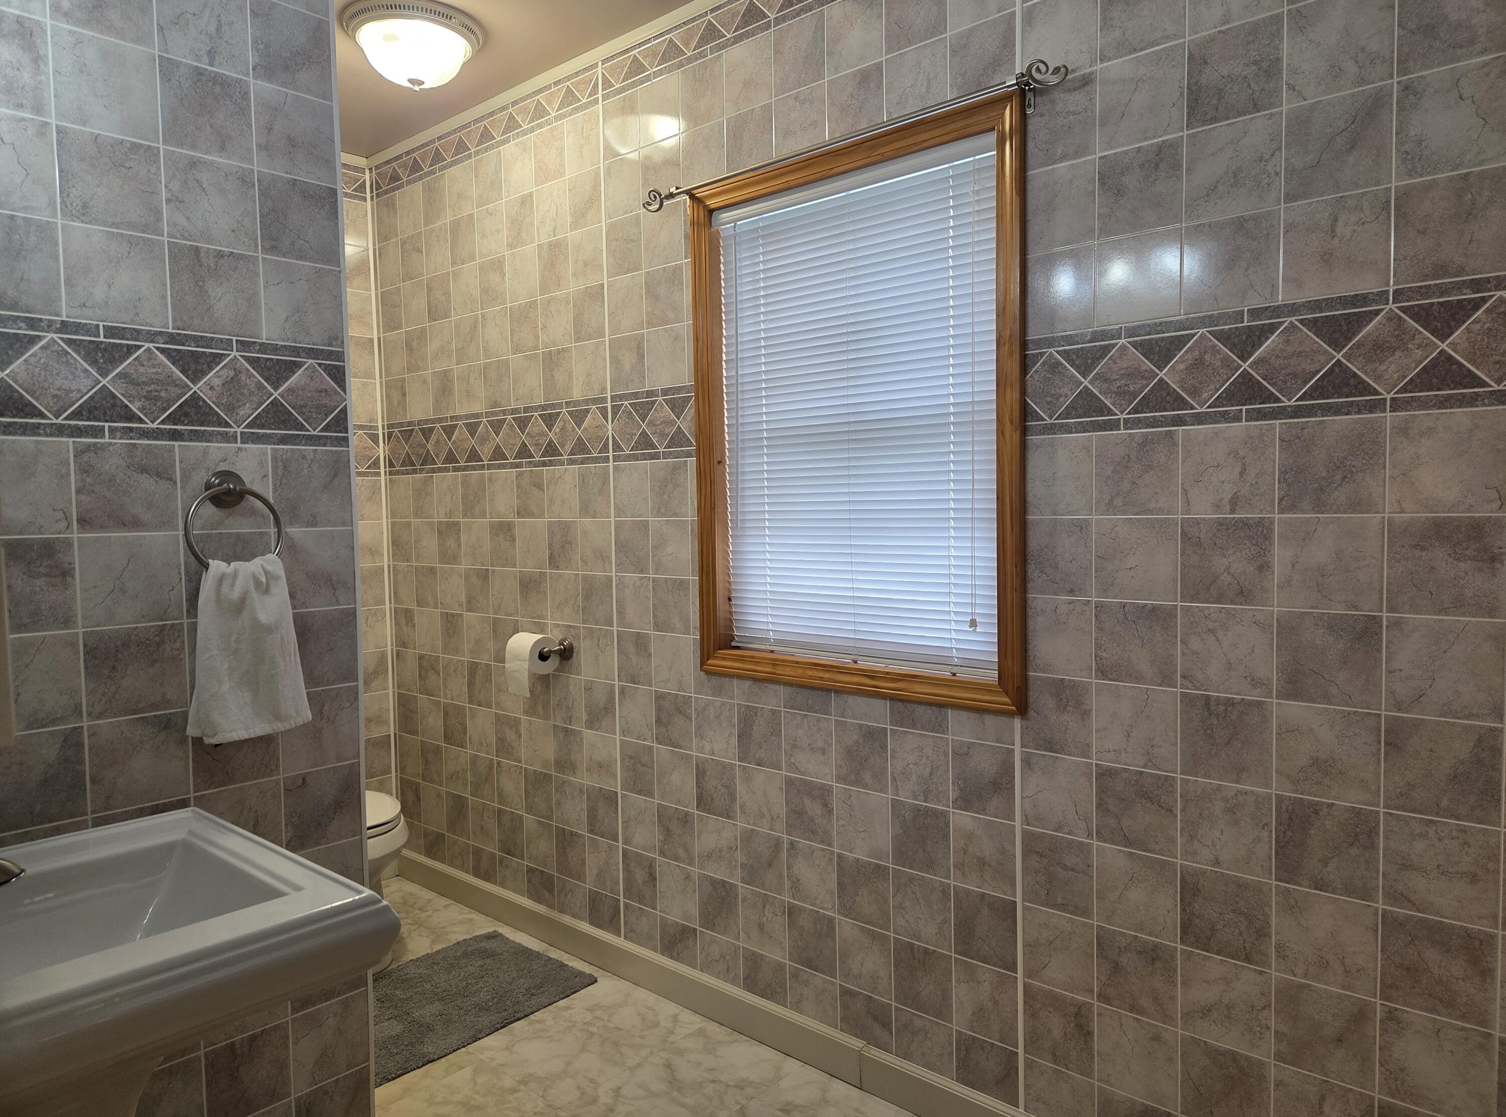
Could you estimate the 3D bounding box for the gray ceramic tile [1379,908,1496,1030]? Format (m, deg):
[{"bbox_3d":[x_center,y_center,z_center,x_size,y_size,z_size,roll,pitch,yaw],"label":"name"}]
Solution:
[{"bbox_3d":[1.037,0.620,1.514,0.150,0.150,0.010,2,4,42],"label":"gray ceramic tile"}]

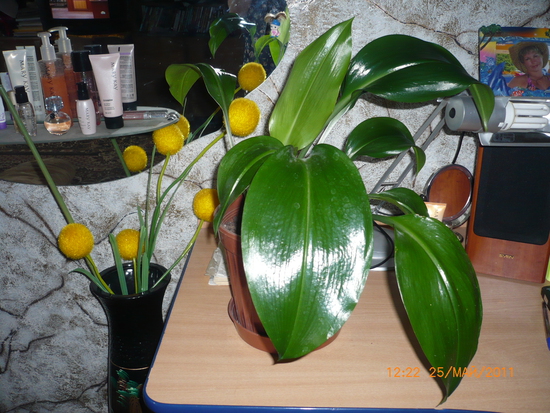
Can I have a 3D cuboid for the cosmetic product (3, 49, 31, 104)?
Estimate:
[{"bbox_3d":[-0.523,-0.246,1.158,0.047,0.150,0.033,-4,25,-7],"label":"cosmetic product"}]

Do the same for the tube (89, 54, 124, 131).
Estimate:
[{"bbox_3d":[-0.334,-0.231,1.122,0.061,0.147,0.040,-3,25,-3],"label":"tube"}]

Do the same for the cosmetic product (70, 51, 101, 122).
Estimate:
[{"bbox_3d":[-0.387,-0.242,1.144,0.041,0.150,0.041,0,25,2],"label":"cosmetic product"}]

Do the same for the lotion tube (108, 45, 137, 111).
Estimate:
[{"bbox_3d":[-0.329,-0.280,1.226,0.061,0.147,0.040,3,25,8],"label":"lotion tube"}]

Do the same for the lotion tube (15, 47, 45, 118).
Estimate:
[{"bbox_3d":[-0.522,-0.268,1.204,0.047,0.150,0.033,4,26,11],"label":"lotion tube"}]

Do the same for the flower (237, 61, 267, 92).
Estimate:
[{"bbox_3d":[-0.051,-0.293,1.267,0.065,0.065,0.065,0,25,2],"label":"flower"}]

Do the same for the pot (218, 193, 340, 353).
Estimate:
[{"bbox_3d":[0.022,0.103,0.923,0.231,0.208,0.231,0,25,2],"label":"pot"}]

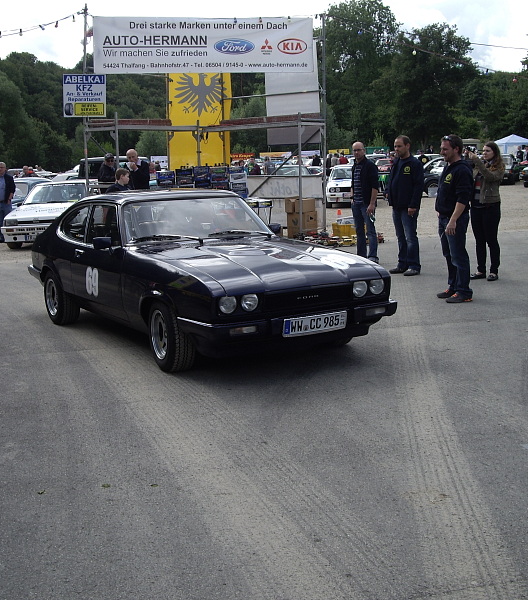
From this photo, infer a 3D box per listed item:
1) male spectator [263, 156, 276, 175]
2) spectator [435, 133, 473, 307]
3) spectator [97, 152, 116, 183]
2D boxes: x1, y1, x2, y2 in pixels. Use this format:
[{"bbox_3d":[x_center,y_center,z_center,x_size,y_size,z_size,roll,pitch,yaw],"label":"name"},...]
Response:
[{"bbox_3d":[0.235,-4.352,32.132,0.500,1.760,0.360,-7,10,-30],"label":"male spectator"},{"bbox_3d":[2.054,-0.899,9.520,0.380,1.750,0.500,-5,9,-24],"label":"spectator"},{"bbox_3d":[-3.025,-1.927,16.869,0.520,1.770,0.380,-6,10,-29],"label":"spectator"}]

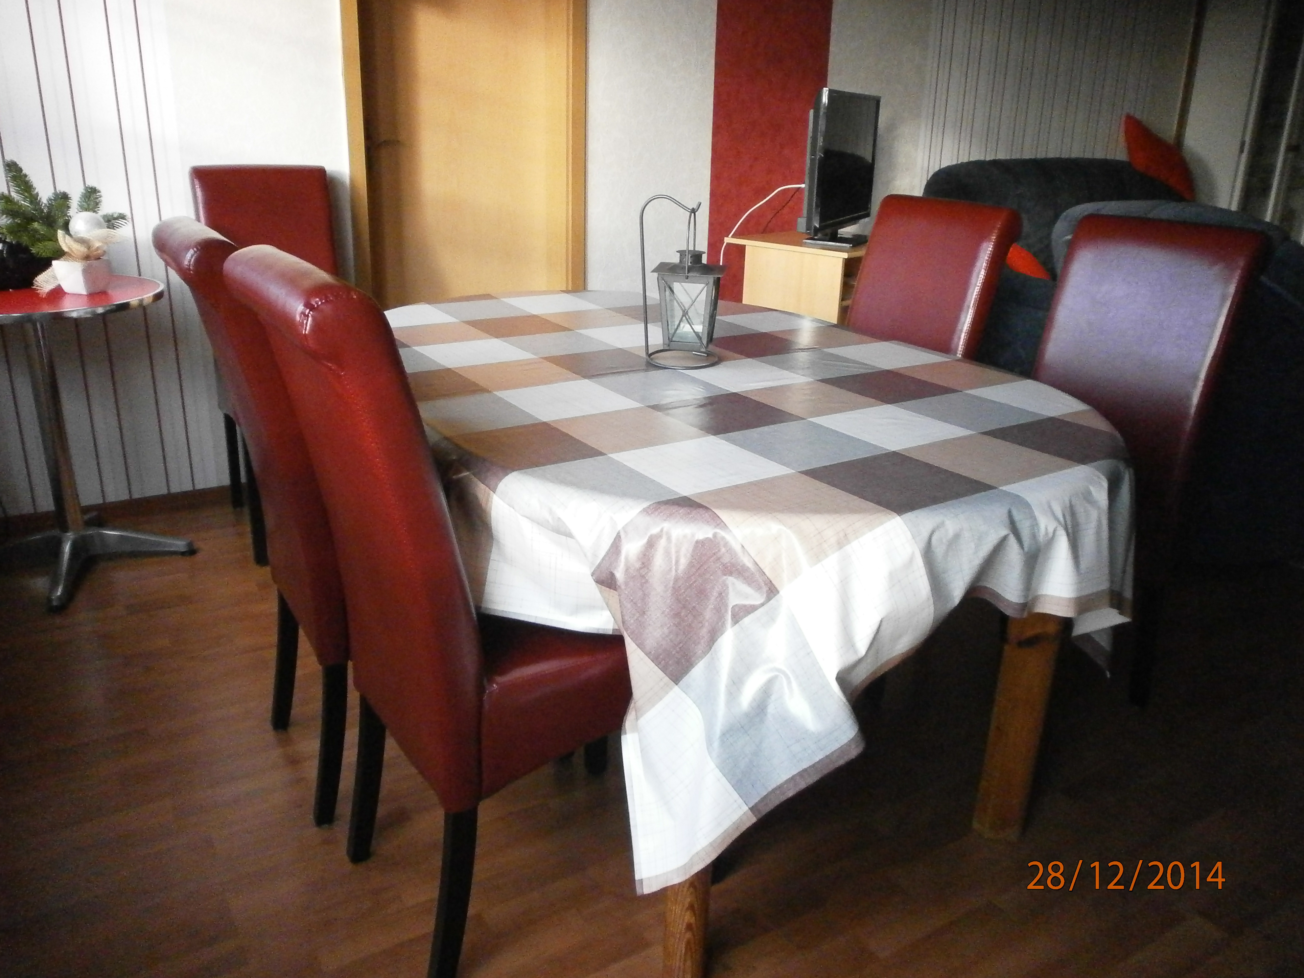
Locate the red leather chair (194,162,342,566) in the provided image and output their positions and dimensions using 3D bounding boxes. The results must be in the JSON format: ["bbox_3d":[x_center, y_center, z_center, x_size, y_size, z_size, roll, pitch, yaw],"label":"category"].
[{"bbox_3d":[-1.045,-0.387,2.938,0.420,1.030,0.626,-10,24,-29],"label":"red leather chair"}]

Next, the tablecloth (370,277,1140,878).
[{"bbox_3d":[0.015,-0.034,1.992,1.140,0.450,1.650,-12,24,-32],"label":"tablecloth"}]

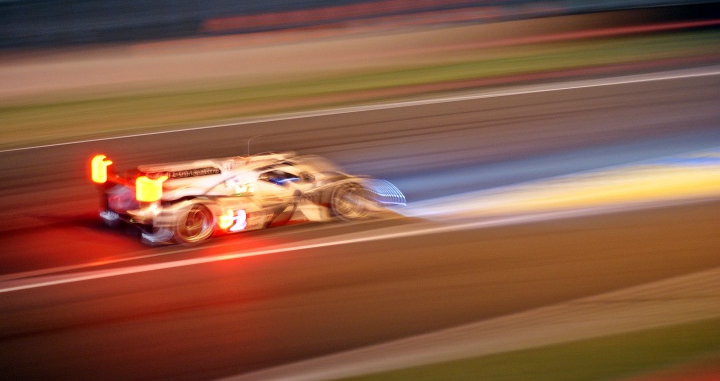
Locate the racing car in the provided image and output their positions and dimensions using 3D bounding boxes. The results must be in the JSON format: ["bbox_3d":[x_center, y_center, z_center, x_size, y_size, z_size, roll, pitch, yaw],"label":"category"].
[{"bbox_3d":[-1.800,-0.024,24.400,4.650,1.050,2.000,-7,16,-33],"label":"racing car"}]

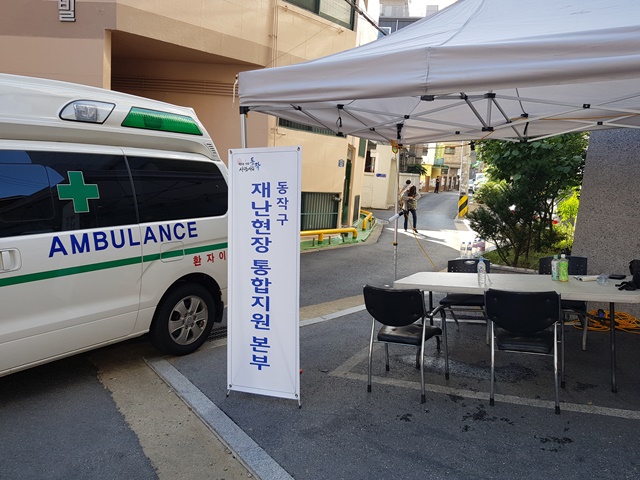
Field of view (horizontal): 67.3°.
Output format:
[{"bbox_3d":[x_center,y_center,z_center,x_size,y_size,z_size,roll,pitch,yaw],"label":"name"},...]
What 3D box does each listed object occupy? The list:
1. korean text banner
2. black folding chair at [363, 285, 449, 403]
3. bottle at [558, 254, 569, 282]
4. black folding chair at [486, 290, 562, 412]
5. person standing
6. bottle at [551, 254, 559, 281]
[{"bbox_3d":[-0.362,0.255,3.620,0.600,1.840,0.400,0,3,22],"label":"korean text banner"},{"bbox_3d":[0.648,0.721,3.661,0.520,0.800,0.546,0,5,29],"label":"black folding chair"},{"bbox_3d":[1.901,0.218,3.743,0.069,0.217,0.069,-1,5,24],"label":"bottle"},{"bbox_3d":[1.442,0.709,3.376,0.520,0.800,0.546,0,5,26],"label":"black folding chair"},{"bbox_3d":[3.062,-1.005,16.000,0.550,1.570,0.420,0,7,-12],"label":"person standing"},{"bbox_3d":[1.870,0.221,3.804,0.066,0.205,0.066,-1,5,24],"label":"bottle"}]

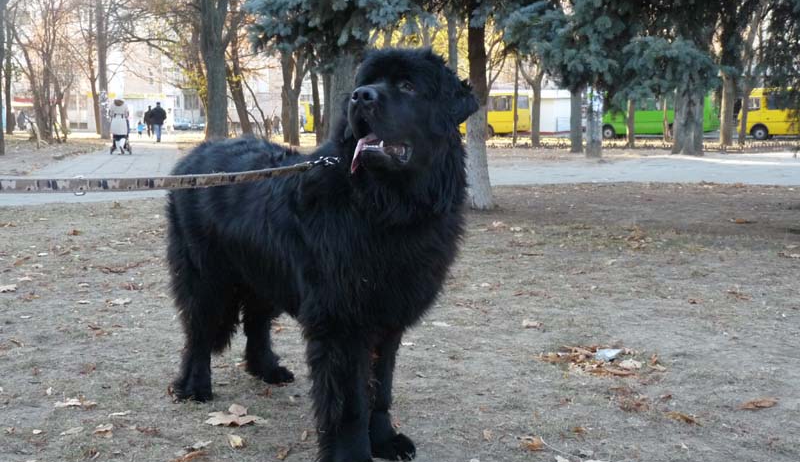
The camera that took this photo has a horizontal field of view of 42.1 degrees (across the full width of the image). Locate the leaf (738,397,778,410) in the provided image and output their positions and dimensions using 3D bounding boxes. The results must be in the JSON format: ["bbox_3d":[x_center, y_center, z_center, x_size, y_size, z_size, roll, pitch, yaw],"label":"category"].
[{"bbox_3d":[0.994,0.478,2.885,0.131,0.025,0.055,-2,6,-15],"label":"leaf"}]

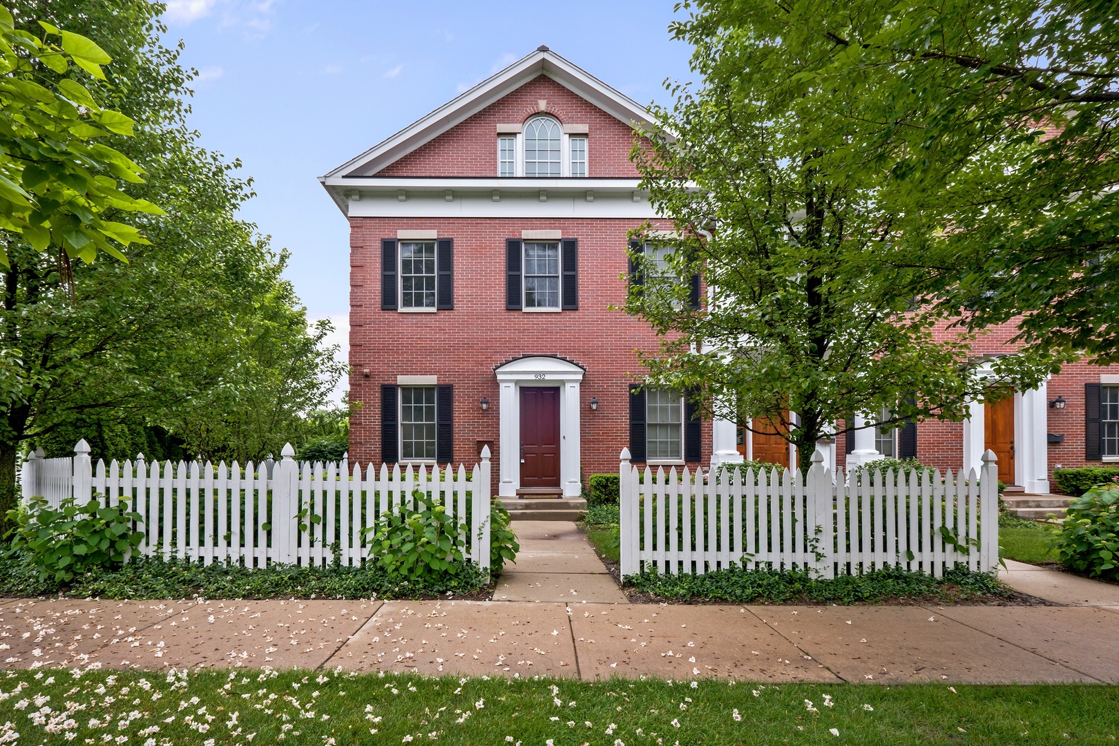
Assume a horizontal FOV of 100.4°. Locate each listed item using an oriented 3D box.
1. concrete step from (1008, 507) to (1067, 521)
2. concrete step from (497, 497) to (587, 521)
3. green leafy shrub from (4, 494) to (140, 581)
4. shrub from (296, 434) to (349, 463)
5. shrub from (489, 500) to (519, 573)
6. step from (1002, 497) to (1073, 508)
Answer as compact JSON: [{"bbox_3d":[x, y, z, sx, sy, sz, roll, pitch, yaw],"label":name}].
[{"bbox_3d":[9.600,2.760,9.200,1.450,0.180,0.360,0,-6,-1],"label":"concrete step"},{"bbox_3d":[-0.340,2.720,9.450,1.780,0.340,1.200,0,-6,-1],"label":"concrete step"},{"bbox_3d":[-4.780,1.630,4.600,1.020,0.860,0.850,0,-6,-1],"label":"green leafy shrub"},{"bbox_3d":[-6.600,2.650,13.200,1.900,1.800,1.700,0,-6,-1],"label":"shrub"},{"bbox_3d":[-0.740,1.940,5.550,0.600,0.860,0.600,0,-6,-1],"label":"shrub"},{"bbox_3d":[9.800,2.670,9.750,1.600,0.180,0.800,0,-6,-1],"label":"step"}]

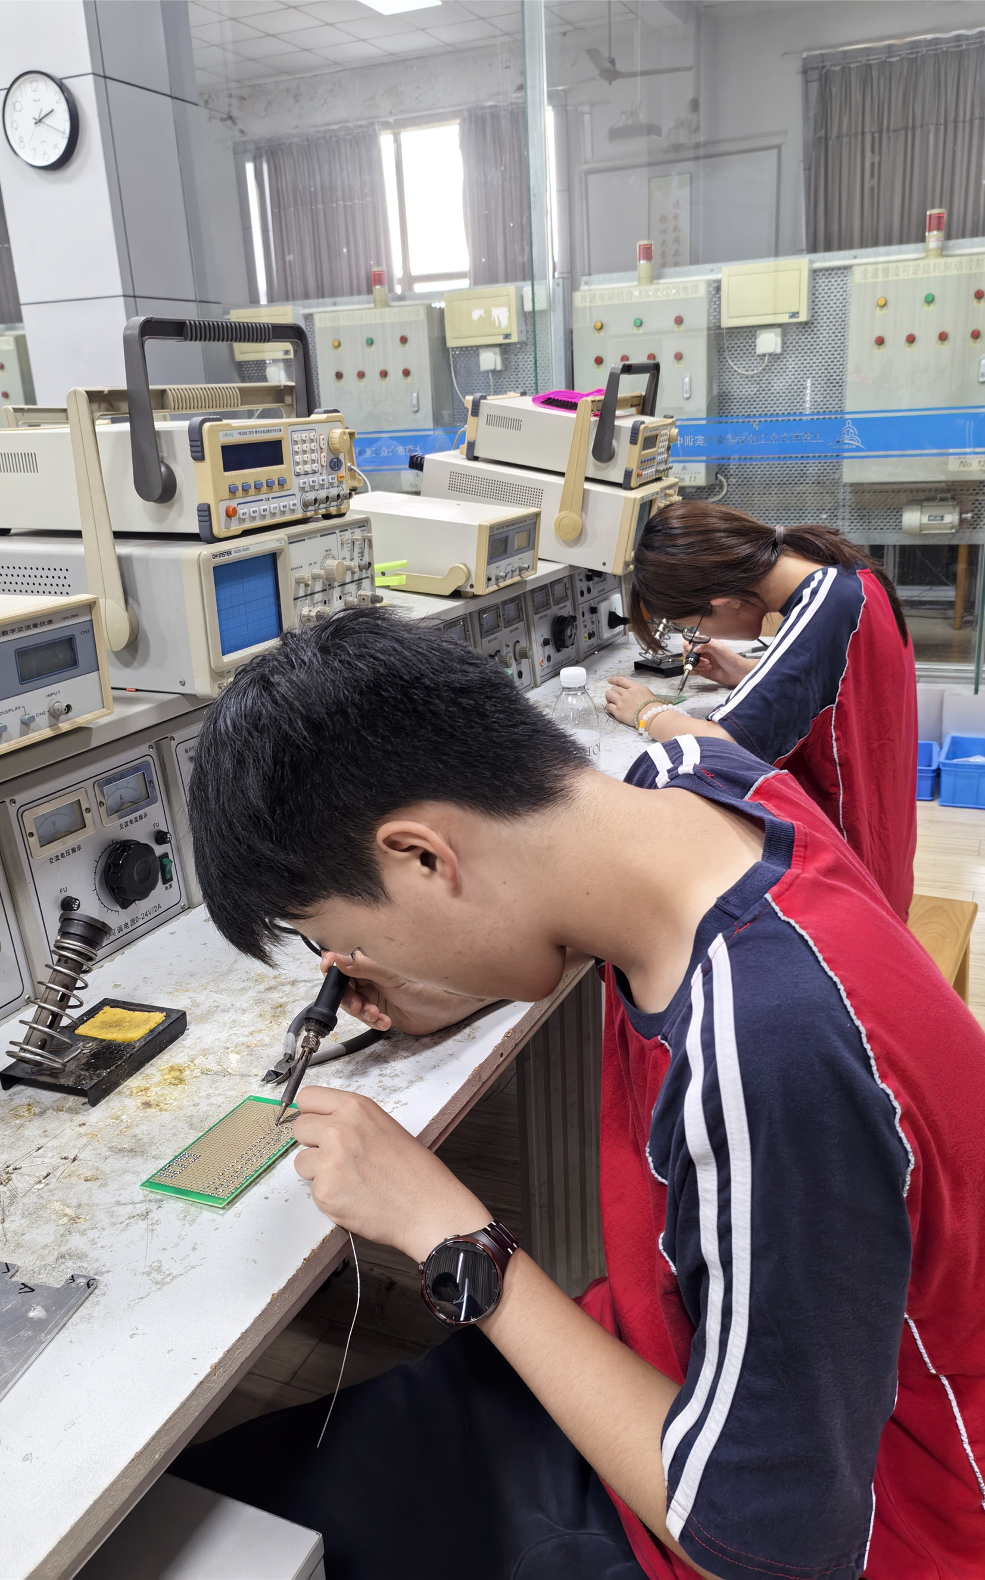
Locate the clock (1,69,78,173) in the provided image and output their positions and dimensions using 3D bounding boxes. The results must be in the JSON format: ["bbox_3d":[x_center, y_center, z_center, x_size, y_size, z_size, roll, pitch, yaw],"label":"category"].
[{"bbox_3d":[-1.610,-2.383,4.391,0.305,0.305,0.042,5,19,23],"label":"clock"}]

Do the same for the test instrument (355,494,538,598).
[{"bbox_3d":[-0.102,-0.412,2.055,0.324,0.117,0.245,11,22,20],"label":"test instrument"}]

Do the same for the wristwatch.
[{"bbox_3d":[-0.017,0.293,0.738,0.064,0.052,0.050,-37,73,-26],"label":"wristwatch"}]

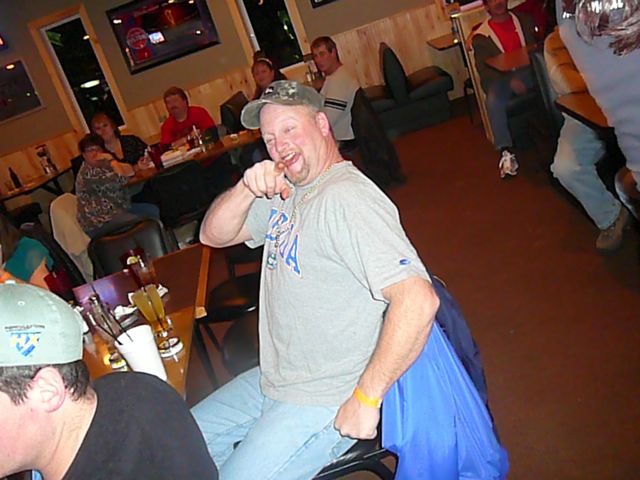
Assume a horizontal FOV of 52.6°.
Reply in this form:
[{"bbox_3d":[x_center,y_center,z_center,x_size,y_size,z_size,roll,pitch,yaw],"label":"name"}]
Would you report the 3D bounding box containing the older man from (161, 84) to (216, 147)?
[{"bbox_3d":[-0.960,-0.674,5.438,0.560,1.280,0.730,-17,18,5],"label":"older man"}]

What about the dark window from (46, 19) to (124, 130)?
[{"bbox_3d":[-2.466,-1.690,6.824,0.430,1.170,0.070,-18,18,3],"label":"dark window"}]

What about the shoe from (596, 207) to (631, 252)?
[{"bbox_3d":[1.409,-0.066,3.125,0.110,0.130,0.300,0,26,46],"label":"shoe"}]

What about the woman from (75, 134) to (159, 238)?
[{"bbox_3d":[-1.452,-0.289,4.957,0.740,1.170,0.520,-16,18,9],"label":"woman"}]

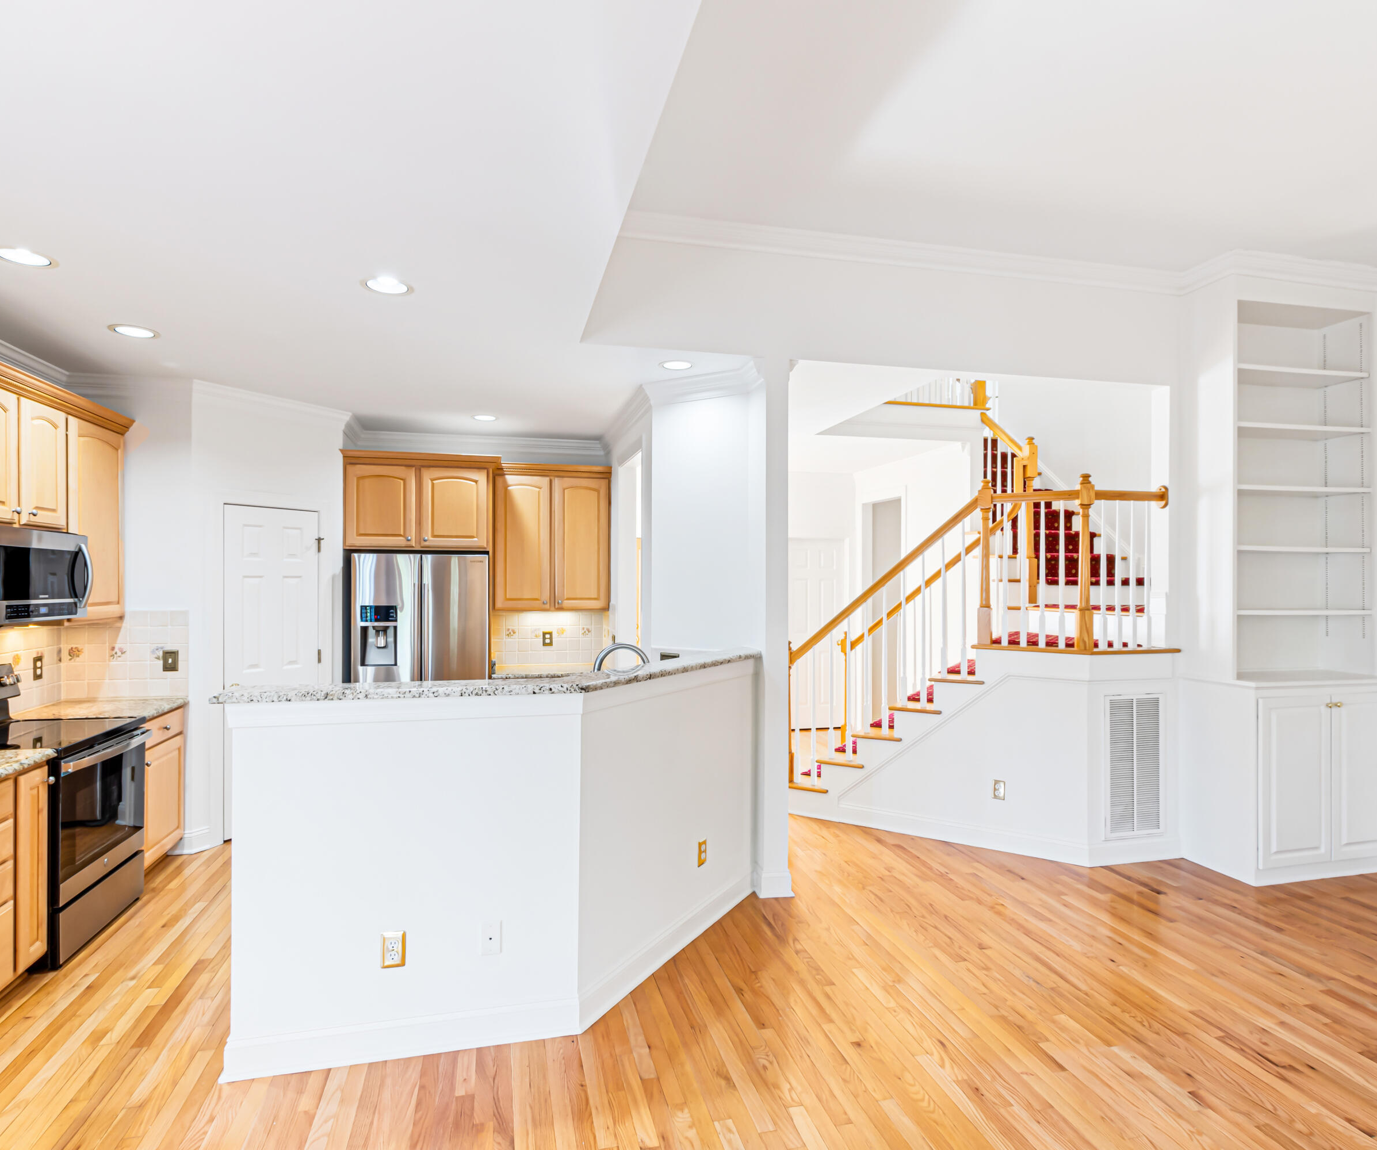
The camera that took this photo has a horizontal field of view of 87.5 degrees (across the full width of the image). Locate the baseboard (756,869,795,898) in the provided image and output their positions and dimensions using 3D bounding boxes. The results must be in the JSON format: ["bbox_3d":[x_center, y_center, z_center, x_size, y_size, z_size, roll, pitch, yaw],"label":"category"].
[{"bbox_3d":[0.432,1.553,3.630,0.186,0.125,0.030,0,0,-13],"label":"baseboard"}]

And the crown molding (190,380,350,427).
[{"bbox_3d":[-2.628,-1.056,4.576,0.085,0.123,0.981,0,-1,32],"label":"crown molding"}]

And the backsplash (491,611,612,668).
[{"bbox_3d":[-1.140,0.506,5.916,0.892,0.440,0.020,0,0,-13],"label":"backsplash"}]

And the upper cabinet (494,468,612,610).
[{"bbox_3d":[-1.086,-0.283,5.751,0.880,1.125,0.370,0,0,-13],"label":"upper cabinet"}]

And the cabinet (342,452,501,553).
[{"bbox_3d":[-1.963,-0.514,5.396,1.030,0.679,0.670,0,0,-13],"label":"cabinet"}]

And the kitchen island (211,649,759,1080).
[{"bbox_3d":[-0.612,1.007,3.085,2.189,1.210,1.244,0,0,-13],"label":"kitchen island"}]

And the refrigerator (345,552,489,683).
[{"bbox_3d":[-1.941,0.744,5.349,0.905,1.775,0.730,0,0,-13],"label":"refrigerator"}]

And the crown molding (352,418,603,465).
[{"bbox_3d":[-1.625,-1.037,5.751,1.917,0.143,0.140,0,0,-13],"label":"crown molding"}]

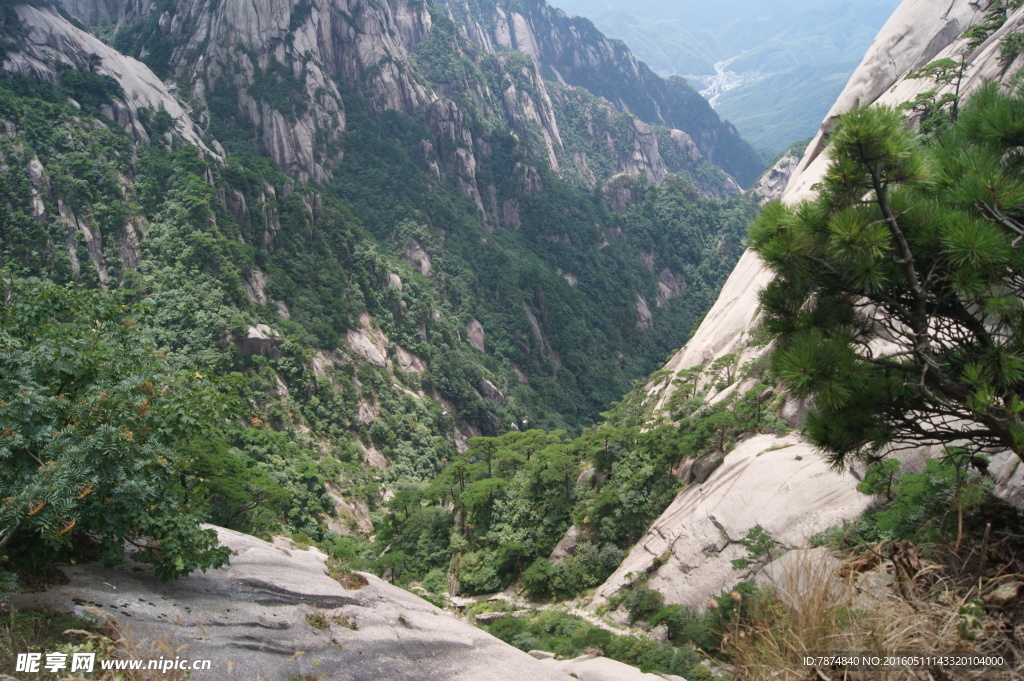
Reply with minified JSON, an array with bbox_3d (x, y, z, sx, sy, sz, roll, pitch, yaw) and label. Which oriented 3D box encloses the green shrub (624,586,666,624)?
[{"bbox_3d":[13.280,26.750,77.470,4.270,3.610,3.740,0,27,0],"label":"green shrub"}]

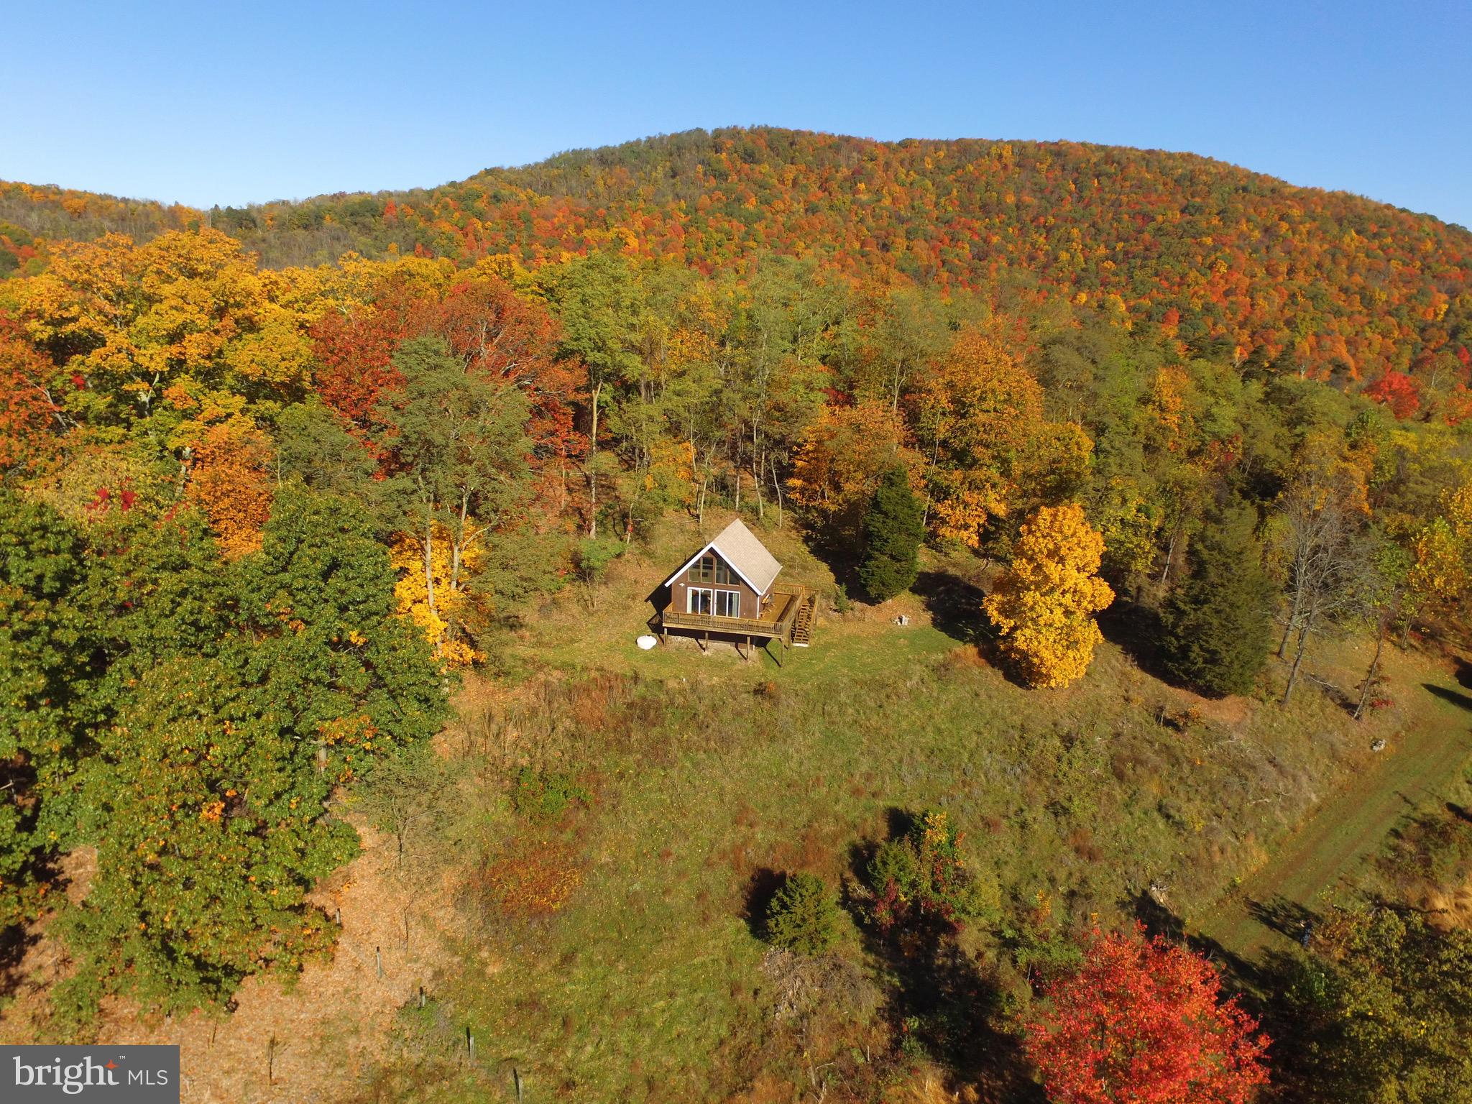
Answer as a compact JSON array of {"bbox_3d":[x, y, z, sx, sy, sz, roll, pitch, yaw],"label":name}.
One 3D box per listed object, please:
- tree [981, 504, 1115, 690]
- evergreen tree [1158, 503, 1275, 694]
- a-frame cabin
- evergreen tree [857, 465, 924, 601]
[{"bbox_3d":[20.103,2.786,54.801,8.000,11.880,7.760,0,16,0],"label":"tree"},{"bbox_3d":[31.564,3.010,54.110,7.170,12.690,6.960,0,16,0],"label":"evergreen tree"},{"bbox_3d":[0.420,2.503,61.183,9.579,7.725,8.498,4,17,14],"label":"a-frame cabin"},{"bbox_3d":[12.011,-1.426,66.988,5.070,10.780,4.920,0,16,0],"label":"evergreen tree"}]

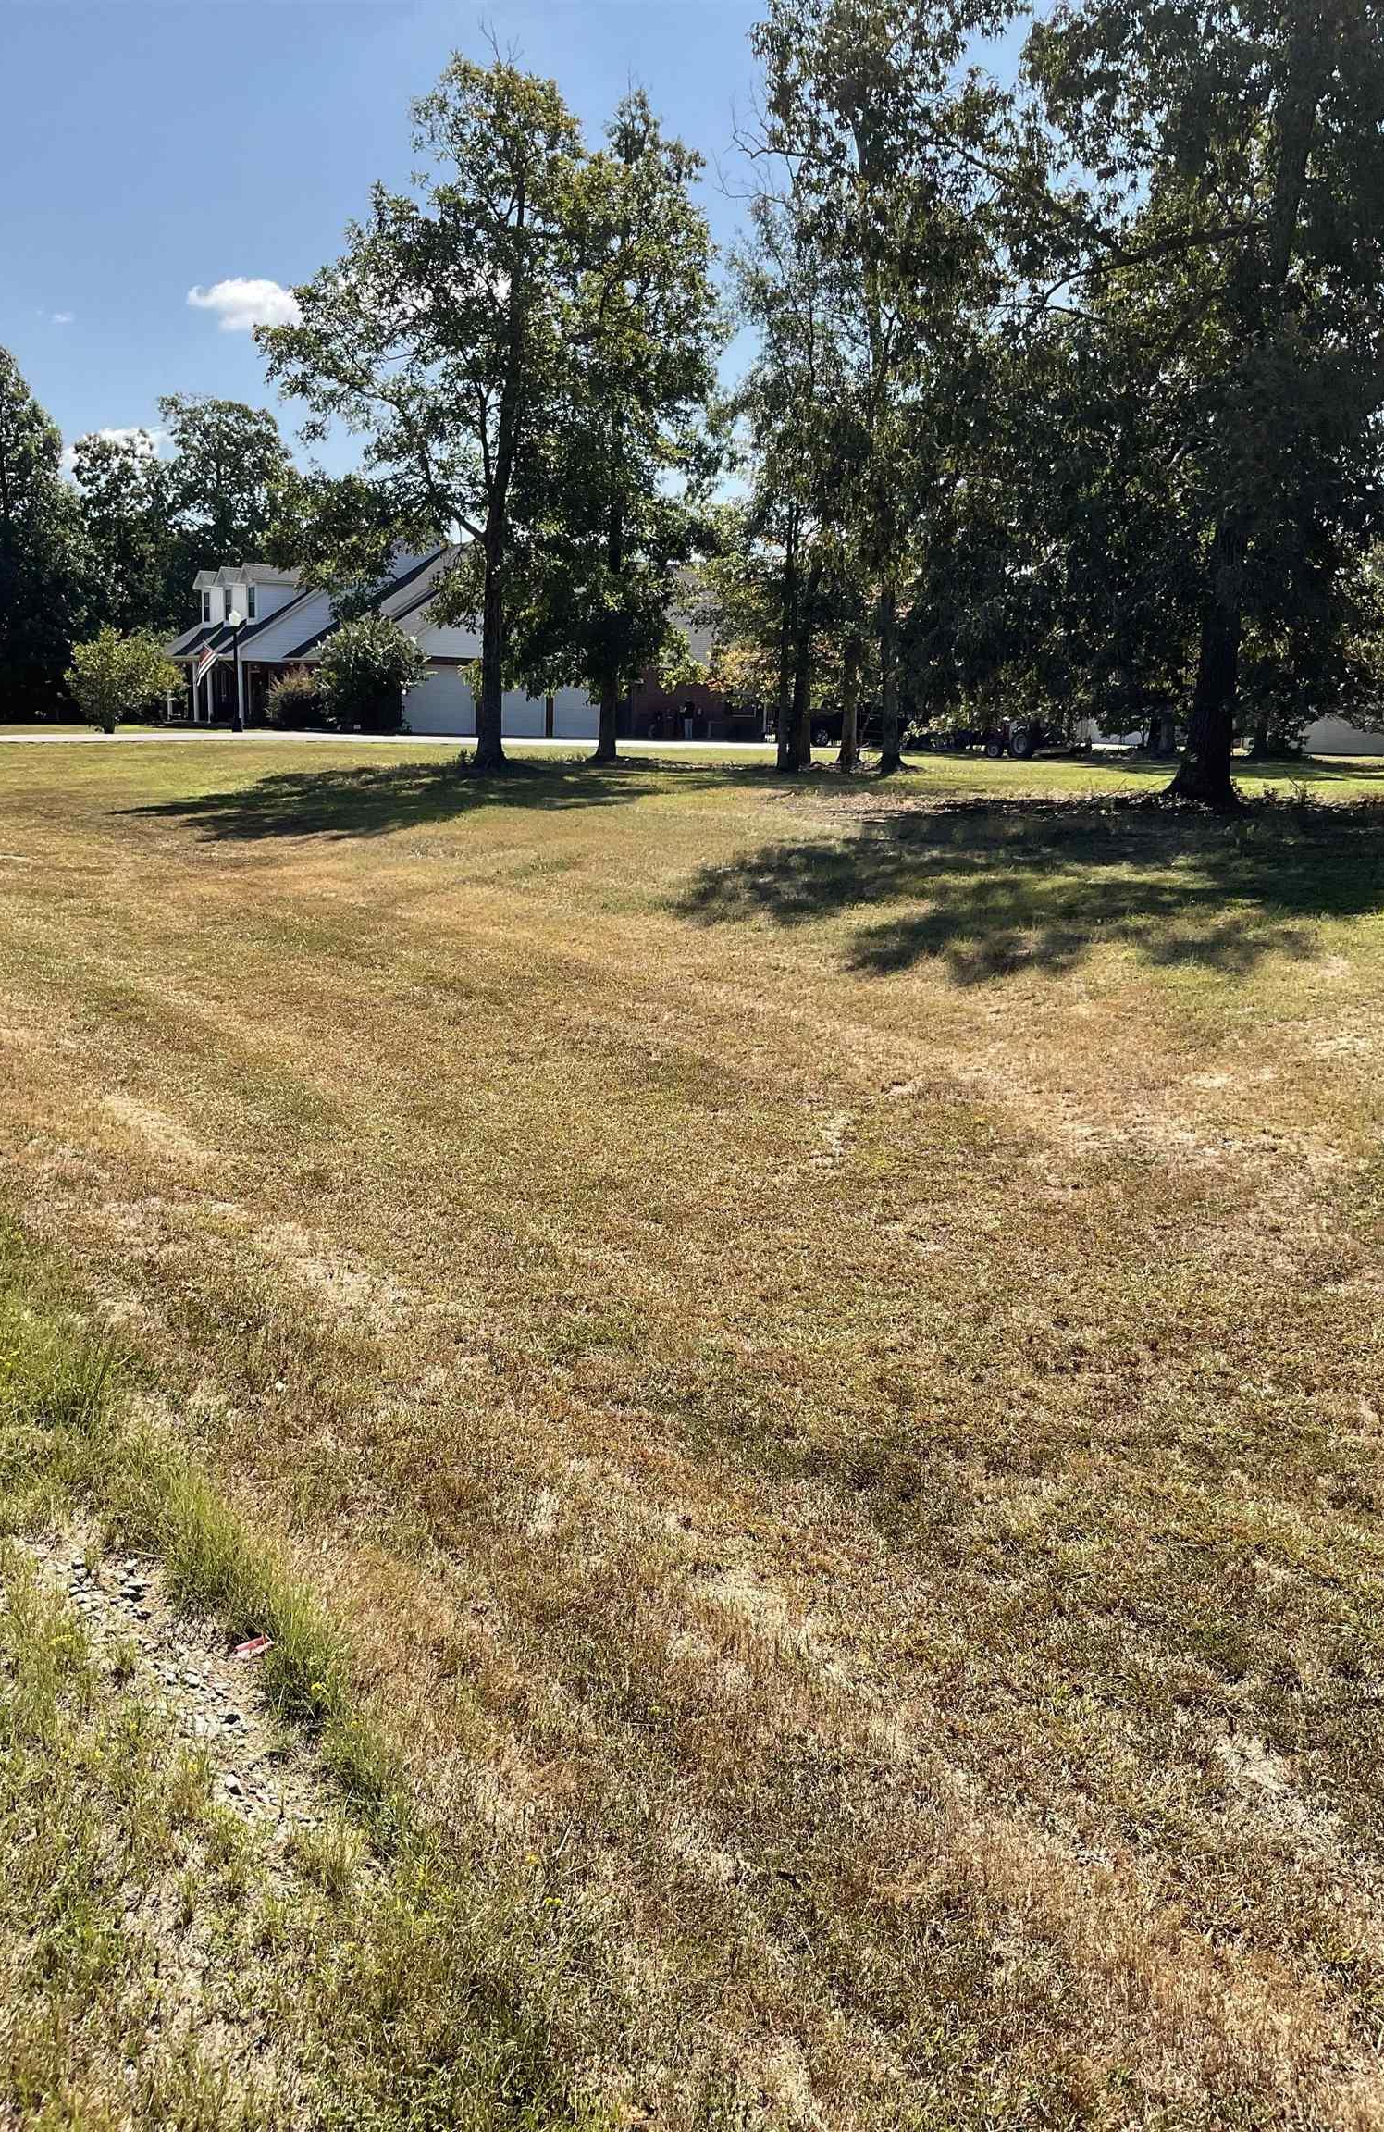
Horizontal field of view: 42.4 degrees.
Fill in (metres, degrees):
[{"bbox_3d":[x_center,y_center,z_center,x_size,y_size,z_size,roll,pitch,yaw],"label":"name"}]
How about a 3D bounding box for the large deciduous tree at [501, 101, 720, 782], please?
[{"bbox_3d":[-1.776,-14.058,40.006,5.090,14.300,5.090,1,12,0],"label":"large deciduous tree"}]

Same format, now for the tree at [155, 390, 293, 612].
[{"bbox_3d":[-21.774,-23.382,83.104,6.760,14.970,6.760,1,12,0],"label":"tree"}]

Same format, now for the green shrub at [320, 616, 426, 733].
[{"bbox_3d":[-9.741,-11.905,54.261,3.140,3.560,3.140,1,12,0],"label":"green shrub"}]

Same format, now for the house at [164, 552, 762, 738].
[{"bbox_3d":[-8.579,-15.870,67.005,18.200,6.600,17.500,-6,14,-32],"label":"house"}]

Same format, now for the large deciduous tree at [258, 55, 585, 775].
[{"bbox_3d":[-5.336,-12.620,35.213,6.430,13.420,6.430,1,12,0],"label":"large deciduous tree"}]

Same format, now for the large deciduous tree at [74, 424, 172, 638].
[{"bbox_3d":[-25.936,-22.153,81.333,5.330,13.070,5.330,1,12,0],"label":"large deciduous tree"}]

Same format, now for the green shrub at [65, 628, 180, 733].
[{"bbox_3d":[-15.926,-10.748,49.933,3.220,2.870,3.220,1,12,0],"label":"green shrub"}]

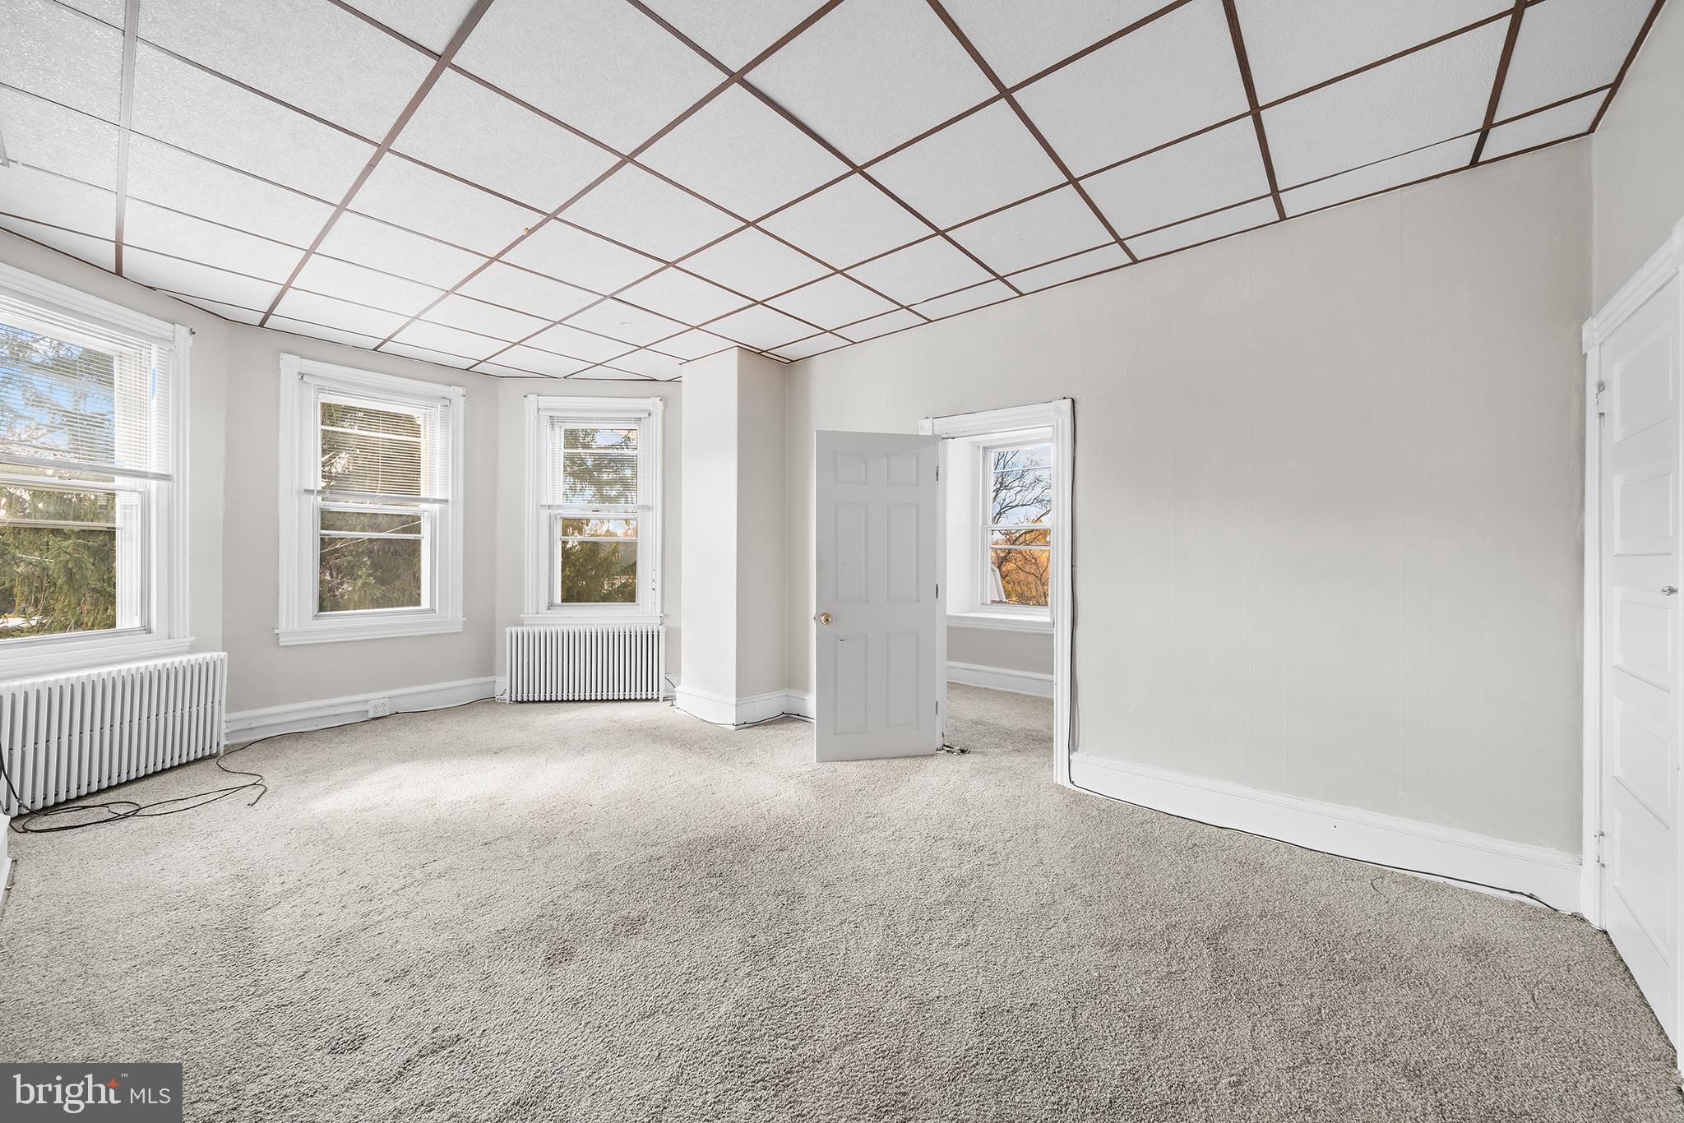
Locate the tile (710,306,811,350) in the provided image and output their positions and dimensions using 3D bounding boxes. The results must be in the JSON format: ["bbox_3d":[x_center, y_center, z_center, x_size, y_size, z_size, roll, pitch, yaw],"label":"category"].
[{"bbox_3d":[-0.535,-1.556,4.067,0.597,0.020,0.597,0,1,39],"label":"tile"}]

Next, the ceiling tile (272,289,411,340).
[{"bbox_3d":[-3.128,-1.545,3.812,0.600,0.020,0.600,1,1,40],"label":"ceiling tile"}]

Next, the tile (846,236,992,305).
[{"bbox_3d":[0.424,-1.537,3.246,0.600,0.022,0.600,1,1,40],"label":"tile"}]

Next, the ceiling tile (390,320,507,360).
[{"bbox_3d":[-2.750,-1.554,4.307,0.600,0.020,0.600,1,1,40],"label":"ceiling tile"}]

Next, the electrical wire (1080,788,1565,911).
[{"bbox_3d":[1.952,1.246,2.750,1.730,0.050,0.030,1,1,40],"label":"electrical wire"}]

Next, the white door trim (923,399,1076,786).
[{"bbox_3d":[0.936,0.165,3.716,0.969,2.145,0.158,1,1,40],"label":"white door trim"}]

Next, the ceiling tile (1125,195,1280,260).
[{"bbox_3d":[1.664,-1.547,2.829,0.595,0.020,0.280,0,1,39],"label":"ceiling tile"}]

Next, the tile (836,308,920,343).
[{"bbox_3d":[0.247,-1.554,4.008,0.600,0.020,0.299,1,1,40],"label":"tile"}]

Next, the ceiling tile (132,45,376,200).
[{"bbox_3d":[-2.088,-1.523,2.175,0.597,0.020,0.597,0,1,39],"label":"ceiling tile"}]

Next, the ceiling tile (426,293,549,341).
[{"bbox_3d":[-2.268,-1.547,3.893,0.597,0.020,0.597,0,1,39],"label":"ceiling tile"}]

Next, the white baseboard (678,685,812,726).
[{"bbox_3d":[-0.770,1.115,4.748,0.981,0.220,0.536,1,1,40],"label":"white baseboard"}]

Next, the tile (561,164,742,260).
[{"bbox_3d":[-0.837,-1.523,2.701,0.600,0.022,0.600,1,1,40],"label":"tile"}]

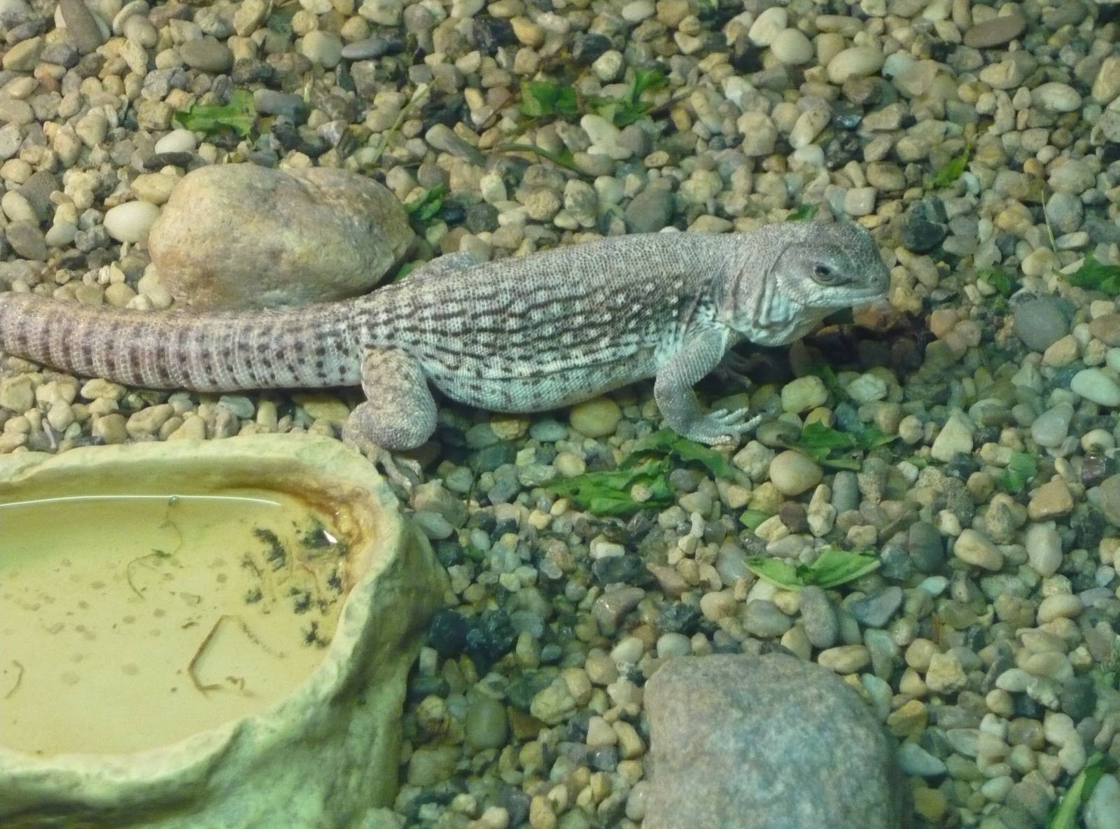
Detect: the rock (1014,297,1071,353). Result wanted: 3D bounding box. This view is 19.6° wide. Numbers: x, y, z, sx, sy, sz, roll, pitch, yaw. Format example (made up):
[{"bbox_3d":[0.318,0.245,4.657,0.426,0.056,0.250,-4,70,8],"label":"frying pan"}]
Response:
[{"bbox_3d":[0.141,-0.026,0.945,0.017,0.014,0.017,0,46,0],"label":"rock"}]

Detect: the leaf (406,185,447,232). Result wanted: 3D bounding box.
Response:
[{"bbox_3d":[-0.041,-0.062,0.980,0.008,0.008,0.019,24,51,22],"label":"leaf"}]

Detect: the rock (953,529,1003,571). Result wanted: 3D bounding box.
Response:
[{"bbox_3d":[0.114,0.037,0.884,0.015,0.010,0.011,31,54,27],"label":"rock"}]

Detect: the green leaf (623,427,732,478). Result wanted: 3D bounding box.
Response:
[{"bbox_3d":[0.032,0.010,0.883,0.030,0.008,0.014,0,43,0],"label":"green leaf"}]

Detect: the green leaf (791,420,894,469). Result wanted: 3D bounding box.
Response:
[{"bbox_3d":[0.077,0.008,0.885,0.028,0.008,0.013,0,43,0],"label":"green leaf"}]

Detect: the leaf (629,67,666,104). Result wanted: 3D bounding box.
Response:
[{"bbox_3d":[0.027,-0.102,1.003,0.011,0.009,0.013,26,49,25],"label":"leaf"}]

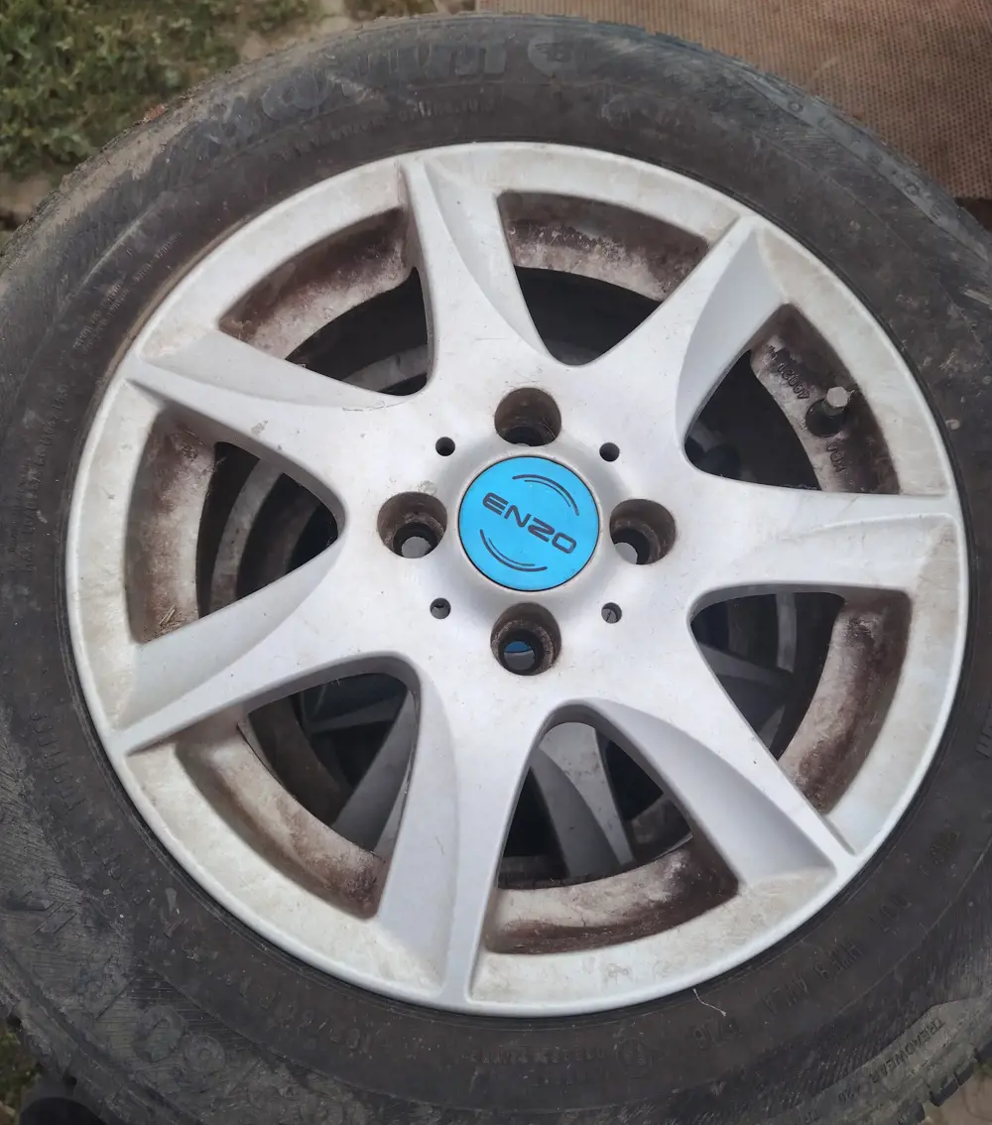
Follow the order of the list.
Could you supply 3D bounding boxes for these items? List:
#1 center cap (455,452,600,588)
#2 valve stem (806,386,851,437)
[{"bbox_3d":[0.014,-0.015,0.397,0.060,0.012,0.060,26,76,4],"label":"center cap"},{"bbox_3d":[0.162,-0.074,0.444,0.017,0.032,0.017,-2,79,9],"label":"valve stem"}]

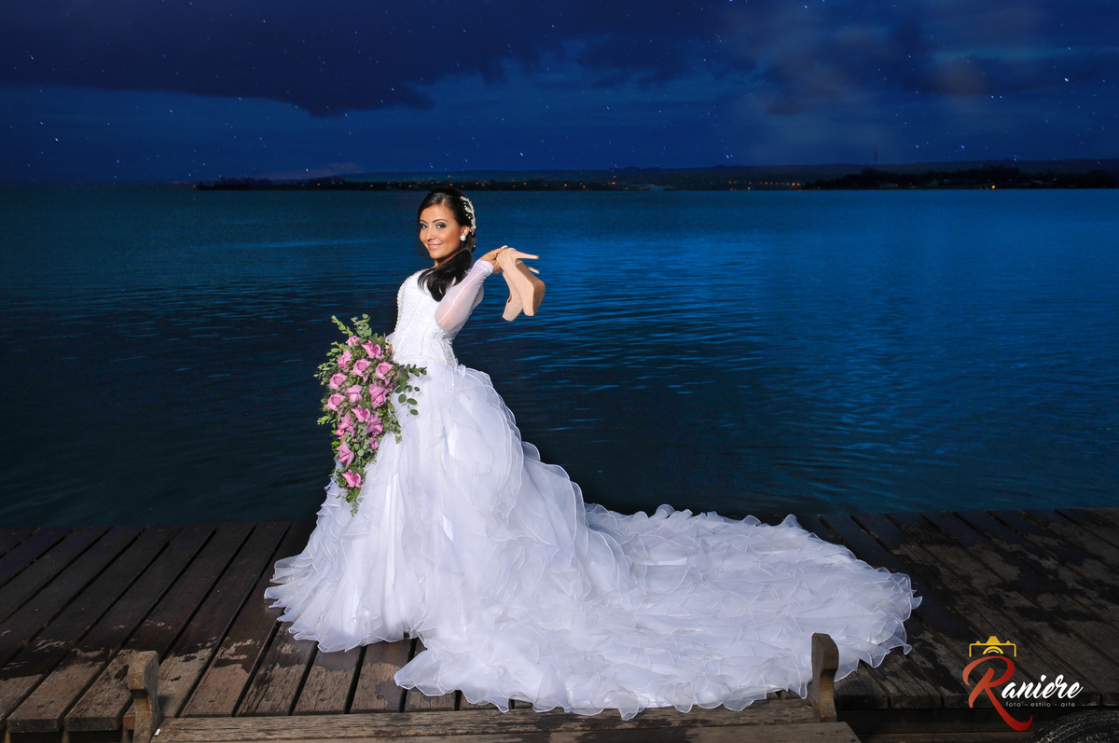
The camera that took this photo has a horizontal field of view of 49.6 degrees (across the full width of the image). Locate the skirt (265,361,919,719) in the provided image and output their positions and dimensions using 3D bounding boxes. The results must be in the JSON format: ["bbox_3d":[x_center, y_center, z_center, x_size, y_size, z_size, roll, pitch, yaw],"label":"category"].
[{"bbox_3d":[0.090,0.414,4.361,2.400,0.940,1.750,-1,9,-6],"label":"skirt"}]

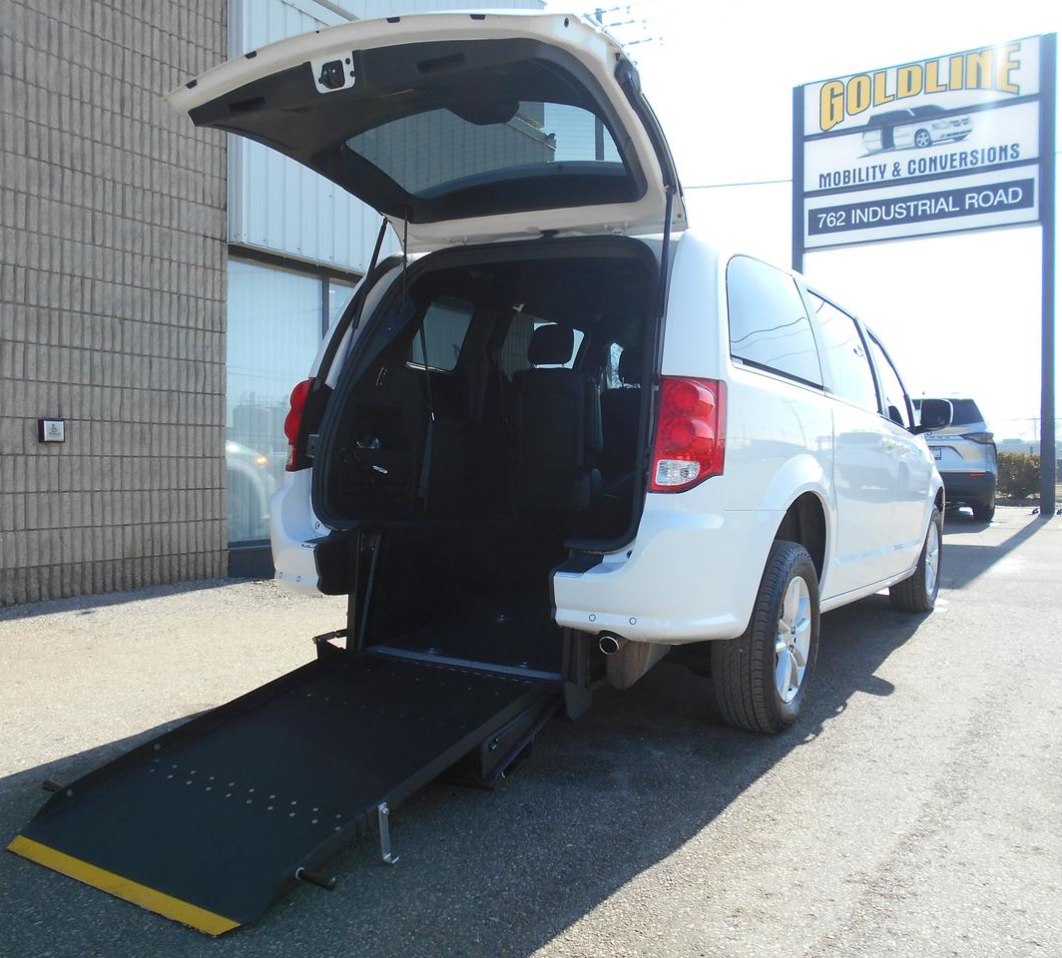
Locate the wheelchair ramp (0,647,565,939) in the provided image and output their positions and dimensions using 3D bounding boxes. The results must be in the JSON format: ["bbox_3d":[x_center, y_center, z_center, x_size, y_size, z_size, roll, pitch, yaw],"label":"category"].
[{"bbox_3d":[-0.605,0.767,2.720,0.860,0.190,1.369,4,15,33],"label":"wheelchair ramp"}]

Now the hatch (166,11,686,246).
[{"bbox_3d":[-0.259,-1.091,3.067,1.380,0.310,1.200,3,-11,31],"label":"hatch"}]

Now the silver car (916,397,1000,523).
[{"bbox_3d":[6.220,-0.320,15.050,1.980,1.760,5.150,1,2,26],"label":"silver car"}]

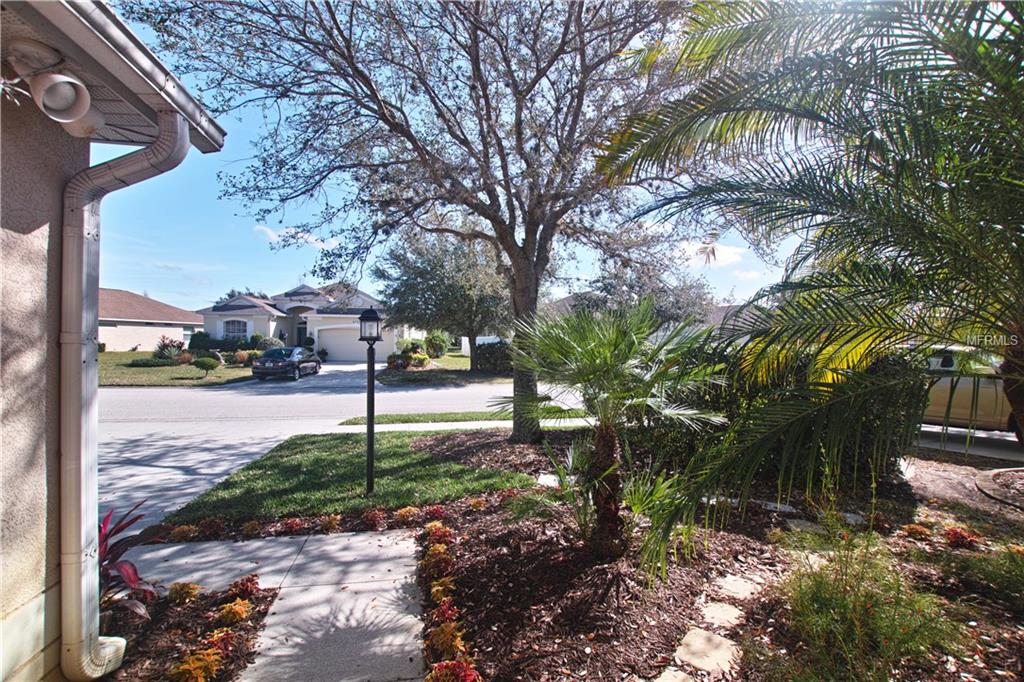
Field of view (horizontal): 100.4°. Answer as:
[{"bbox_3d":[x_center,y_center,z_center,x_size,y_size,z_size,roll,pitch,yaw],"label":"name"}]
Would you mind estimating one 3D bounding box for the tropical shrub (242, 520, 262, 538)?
[{"bbox_3d":[-2.227,1.595,3.660,0.165,0.150,0.165,0,0,0],"label":"tropical shrub"}]

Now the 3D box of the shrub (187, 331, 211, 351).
[{"bbox_3d":[-20.581,0.033,28.000,1.450,1.500,1.400,0,0,-15],"label":"shrub"}]

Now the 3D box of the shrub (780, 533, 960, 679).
[{"bbox_3d":[1.950,1.360,2.360,0.800,0.560,0.740,0,0,-15],"label":"shrub"}]

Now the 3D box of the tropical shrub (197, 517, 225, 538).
[{"bbox_3d":[-2.601,1.585,3.680,0.215,0.170,0.215,0,0,0],"label":"tropical shrub"}]

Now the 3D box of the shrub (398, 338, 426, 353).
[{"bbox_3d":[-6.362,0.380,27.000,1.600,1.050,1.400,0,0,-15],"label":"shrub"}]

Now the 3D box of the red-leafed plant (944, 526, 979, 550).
[{"bbox_3d":[3.583,1.547,3.400,0.220,0.165,0.220,0,0,0],"label":"red-leafed plant"}]

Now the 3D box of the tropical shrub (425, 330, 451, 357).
[{"bbox_3d":[-5.118,0.250,29.300,1.750,1.900,1.750,0,0,0],"label":"tropical shrub"}]

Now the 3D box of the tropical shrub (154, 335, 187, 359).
[{"bbox_3d":[-20.578,0.485,25.700,1.750,1.750,1.750,0,0,0],"label":"tropical shrub"}]

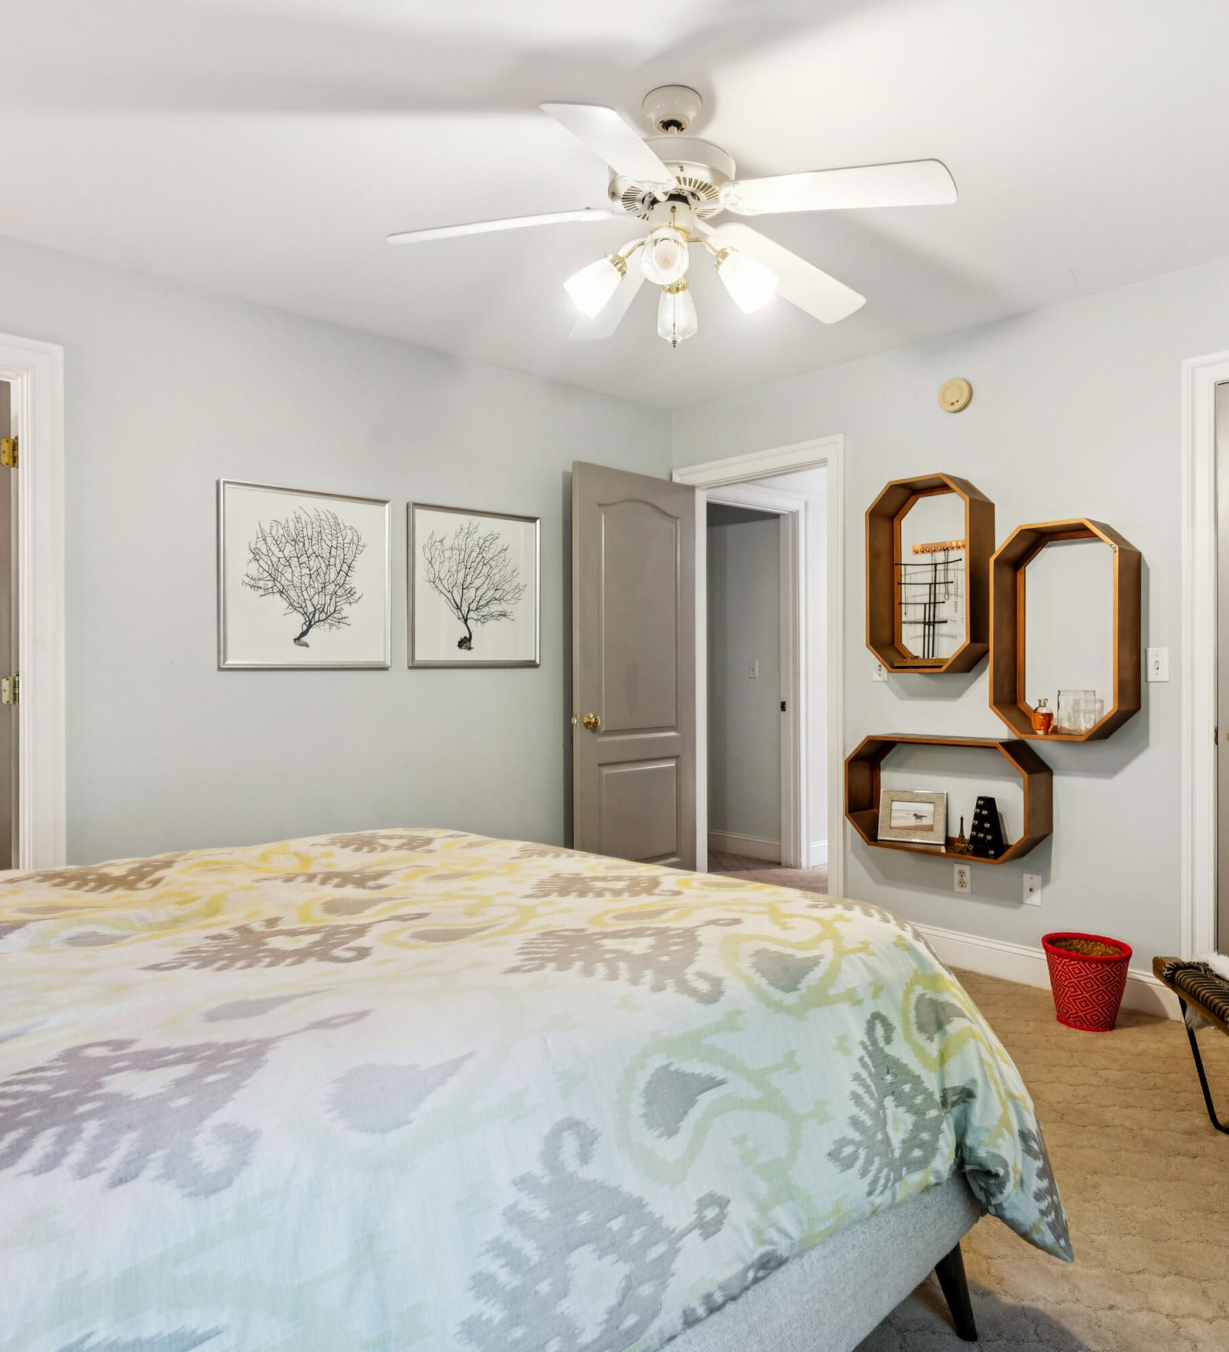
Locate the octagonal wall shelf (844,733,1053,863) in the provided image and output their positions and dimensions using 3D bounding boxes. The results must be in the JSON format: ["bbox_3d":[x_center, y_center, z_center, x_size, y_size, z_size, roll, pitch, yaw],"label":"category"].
[{"bbox_3d":[1.243,0.448,3.609,0.200,0.423,0.724,0,0,-42],"label":"octagonal wall shelf"}]

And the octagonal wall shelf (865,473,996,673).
[{"bbox_3d":[1.202,-0.376,3.651,0.200,0.727,0.422,0,0,-42],"label":"octagonal wall shelf"}]

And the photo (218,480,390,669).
[{"bbox_3d":[-1.112,-0.350,3.493,0.647,0.643,0.030,0,0,-42],"label":"photo"}]

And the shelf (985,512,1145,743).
[{"bbox_3d":[1.542,-0.149,3.280,0.200,0.729,0.421,0,0,-42],"label":"shelf"}]

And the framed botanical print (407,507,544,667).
[{"bbox_3d":[-0.567,-0.358,3.994,0.639,0.654,0.030,0,0,-42],"label":"framed botanical print"}]

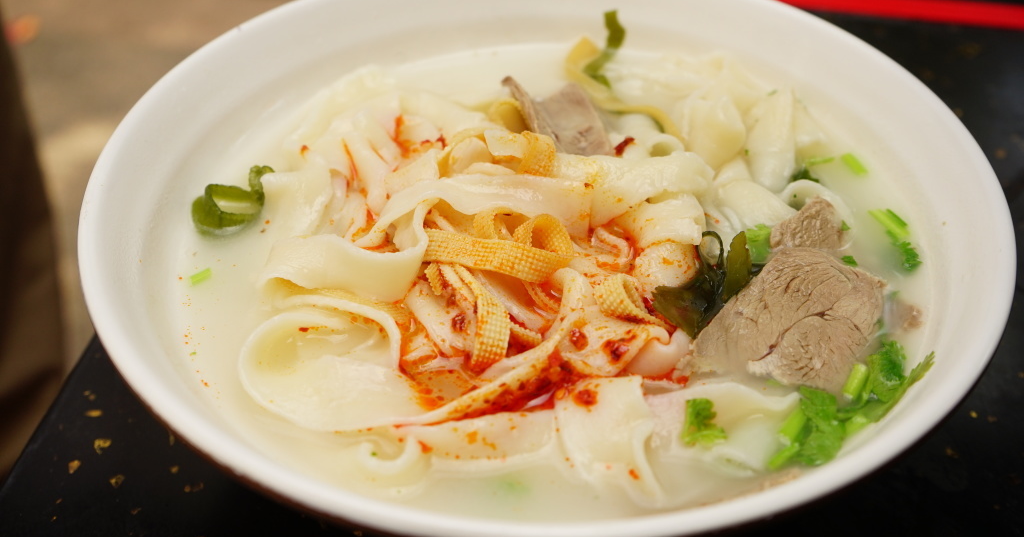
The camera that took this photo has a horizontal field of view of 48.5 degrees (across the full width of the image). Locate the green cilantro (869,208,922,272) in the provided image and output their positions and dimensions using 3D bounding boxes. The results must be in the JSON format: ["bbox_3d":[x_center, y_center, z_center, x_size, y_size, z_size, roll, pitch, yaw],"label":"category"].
[{"bbox_3d":[0.104,-0.008,0.309,0.007,0.004,0.024,-7,42,-7],"label":"green cilantro"}]

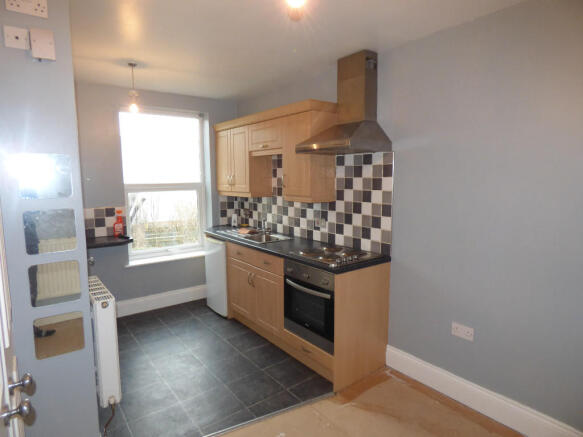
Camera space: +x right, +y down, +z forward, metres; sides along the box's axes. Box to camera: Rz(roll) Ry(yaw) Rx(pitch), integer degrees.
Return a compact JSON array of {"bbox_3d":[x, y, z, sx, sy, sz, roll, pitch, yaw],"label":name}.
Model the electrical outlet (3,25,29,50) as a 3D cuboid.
[{"bbox_3d":[-1.199,-0.788,1.471,0.086,0.086,0.012,-5,9,-35],"label":"electrical outlet"}]

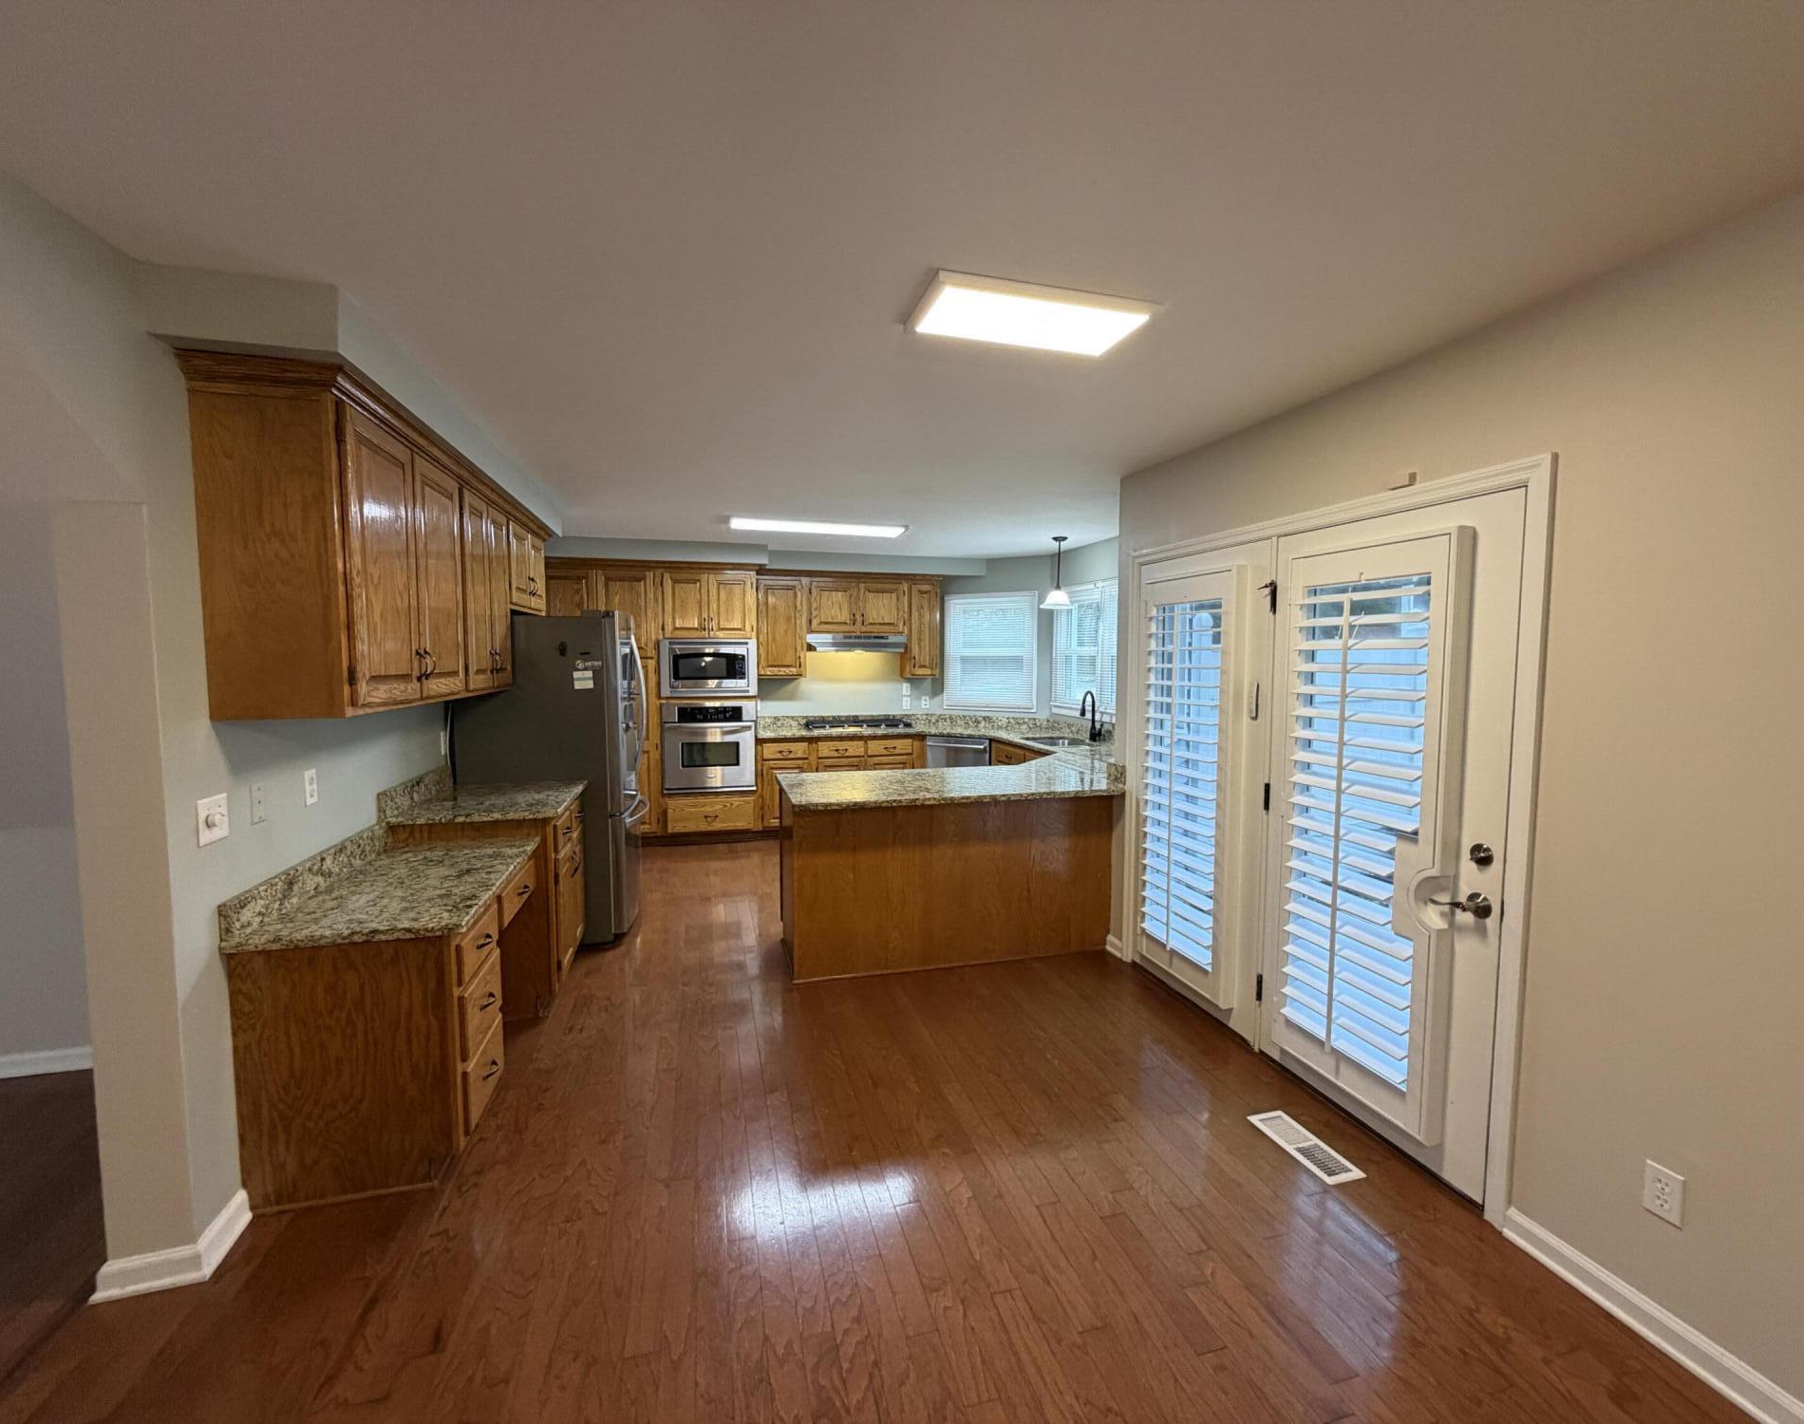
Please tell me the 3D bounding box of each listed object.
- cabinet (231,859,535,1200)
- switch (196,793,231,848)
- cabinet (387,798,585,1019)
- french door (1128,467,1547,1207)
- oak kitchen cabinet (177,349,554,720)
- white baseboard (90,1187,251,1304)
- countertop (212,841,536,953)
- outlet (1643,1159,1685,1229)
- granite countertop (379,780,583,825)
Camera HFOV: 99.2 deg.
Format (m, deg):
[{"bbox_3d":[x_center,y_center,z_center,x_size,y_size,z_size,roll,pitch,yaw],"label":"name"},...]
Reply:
[{"bbox_3d":[-1.693,0.983,2.694,0.551,0.757,1.053,-1,4,-15],"label":"cabinet"},{"bbox_3d":[-1.791,0.283,2.016,0.028,0.119,0.120,-1,4,-15],"label":"switch"},{"bbox_3d":[-1.909,0.858,3.643,0.636,0.866,0.874,-1,4,-15],"label":"cabinet"},{"bbox_3d":[1.413,0.333,2.999,0.125,2.059,1.885,-1,4,-15],"label":"french door"},{"bbox_3d":[-2.052,-0.556,3.482,0.359,0.937,3.046,-1,4,-15],"label":"oak kitchen cabinet"},{"bbox_3d":[-1.877,1.360,1.995,0.229,0.103,0.265,-1,4,-15],"label":"white baseboard"},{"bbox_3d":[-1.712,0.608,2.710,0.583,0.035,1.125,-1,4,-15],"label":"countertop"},{"bbox_3d":[1.781,1.130,1.798,0.014,0.128,0.073,-1,4,-15],"label":"outlet"},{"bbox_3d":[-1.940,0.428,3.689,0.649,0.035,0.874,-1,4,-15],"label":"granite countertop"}]

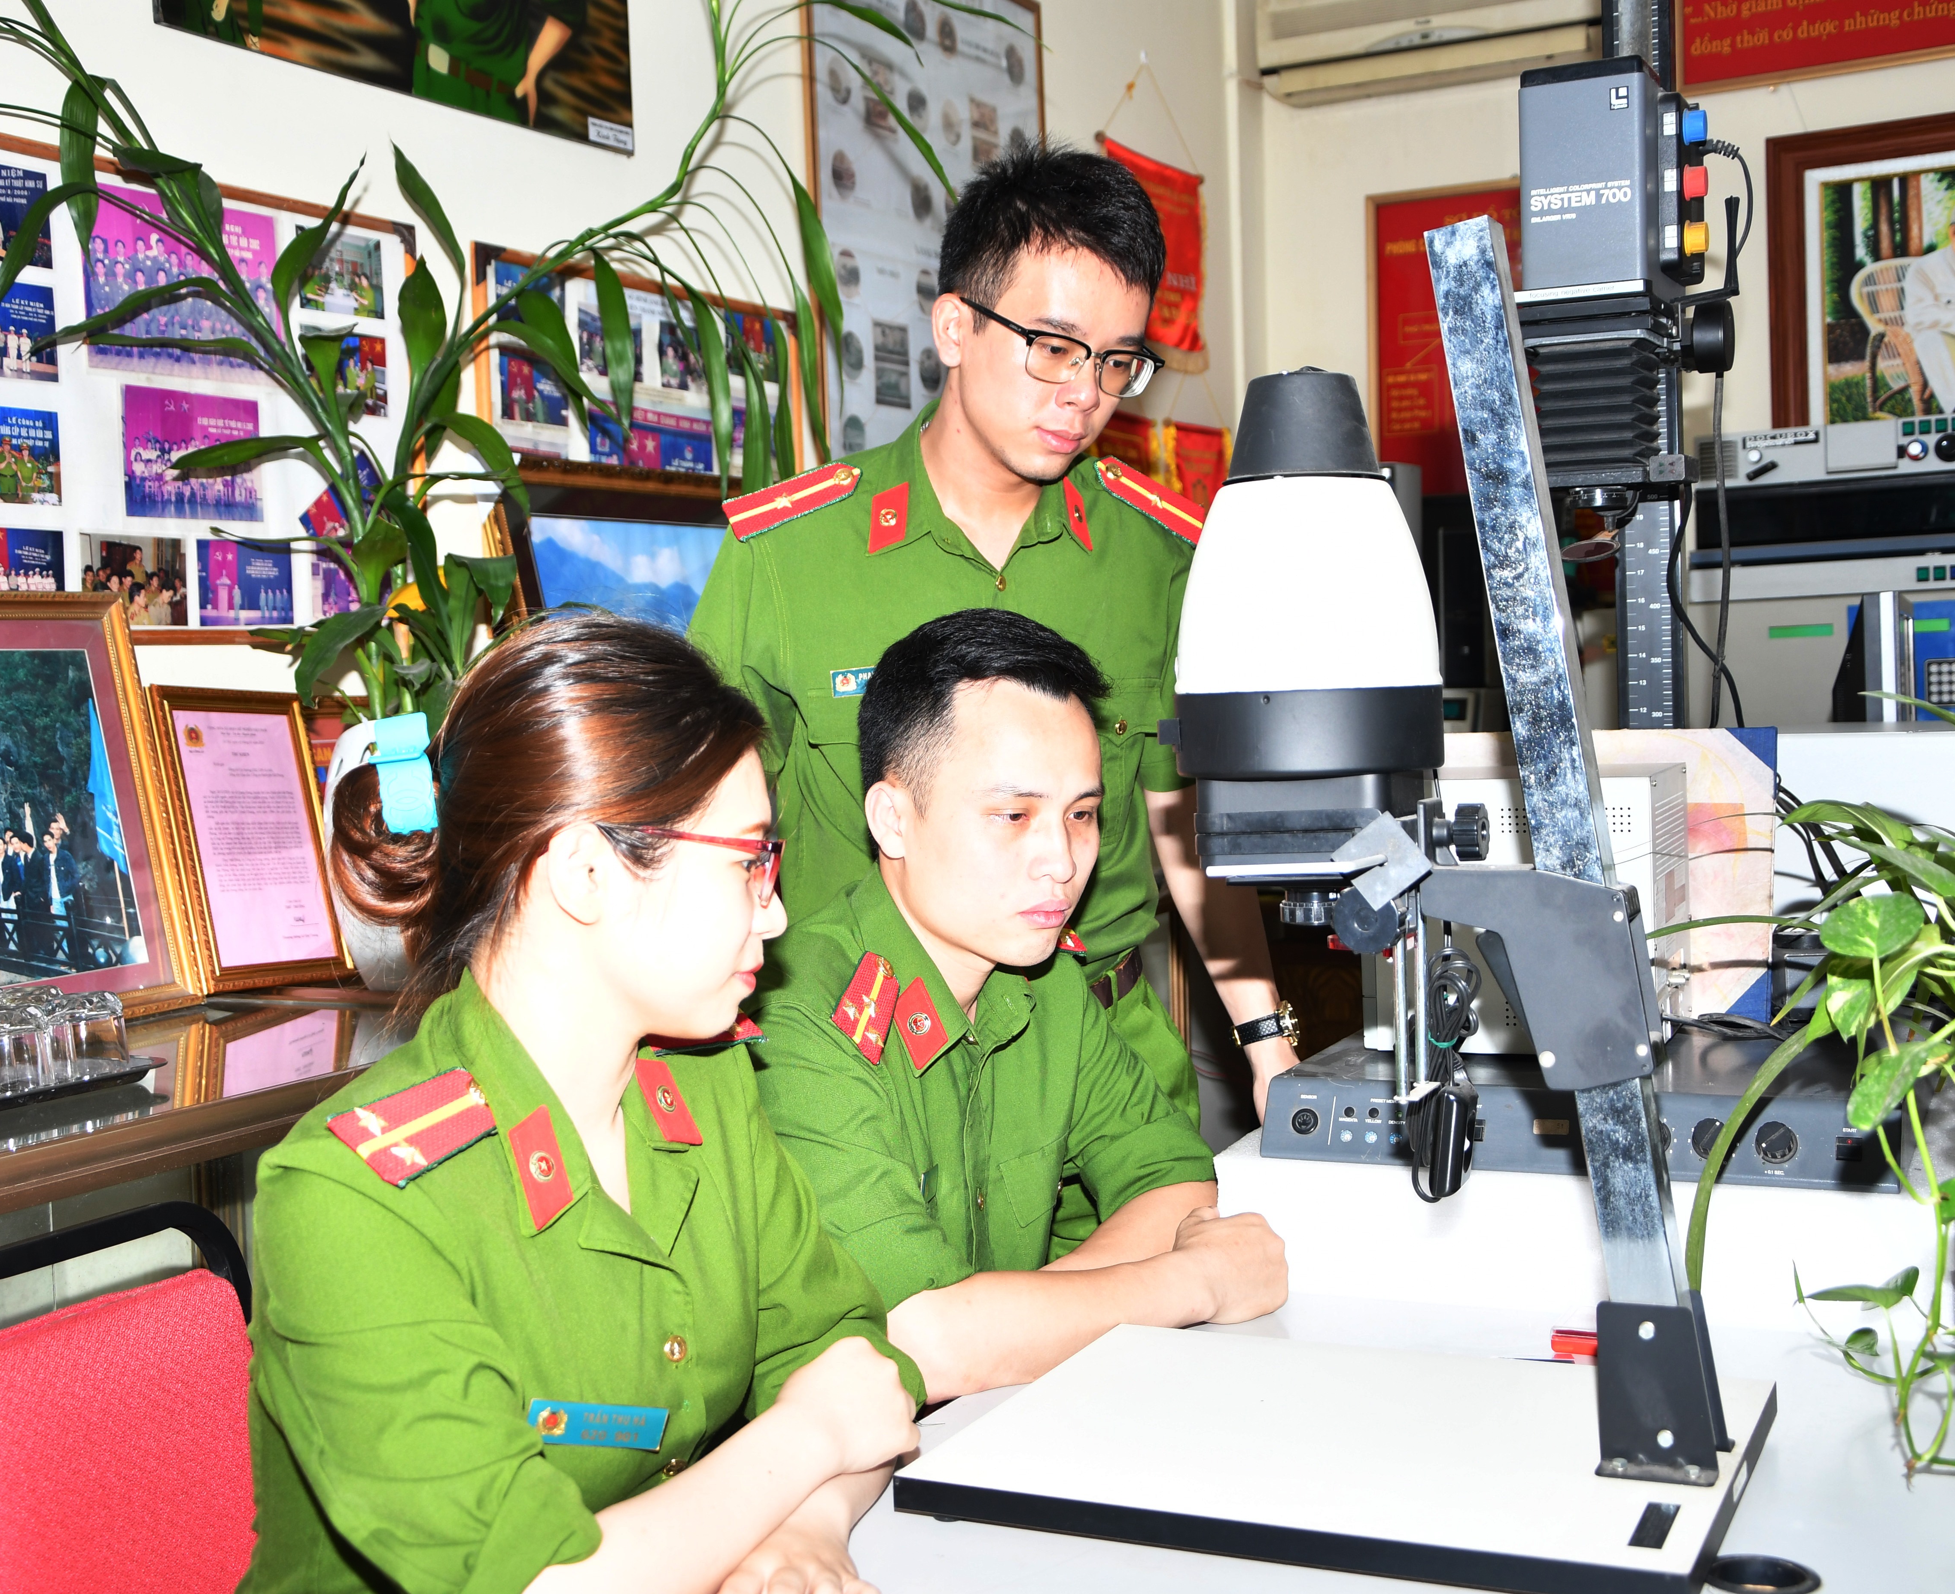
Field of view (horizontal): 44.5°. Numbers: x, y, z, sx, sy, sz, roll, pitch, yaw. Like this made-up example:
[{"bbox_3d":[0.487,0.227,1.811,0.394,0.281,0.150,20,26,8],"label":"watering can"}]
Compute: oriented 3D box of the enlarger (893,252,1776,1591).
[{"bbox_3d":[0.220,0.040,1.458,0.459,0.742,0.356,-1,3,26],"label":"enlarger"}]

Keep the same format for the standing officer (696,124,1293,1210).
[{"bbox_3d":[0.035,0.300,1.970,0.520,1.670,0.360,-3,3,-18],"label":"standing officer"}]

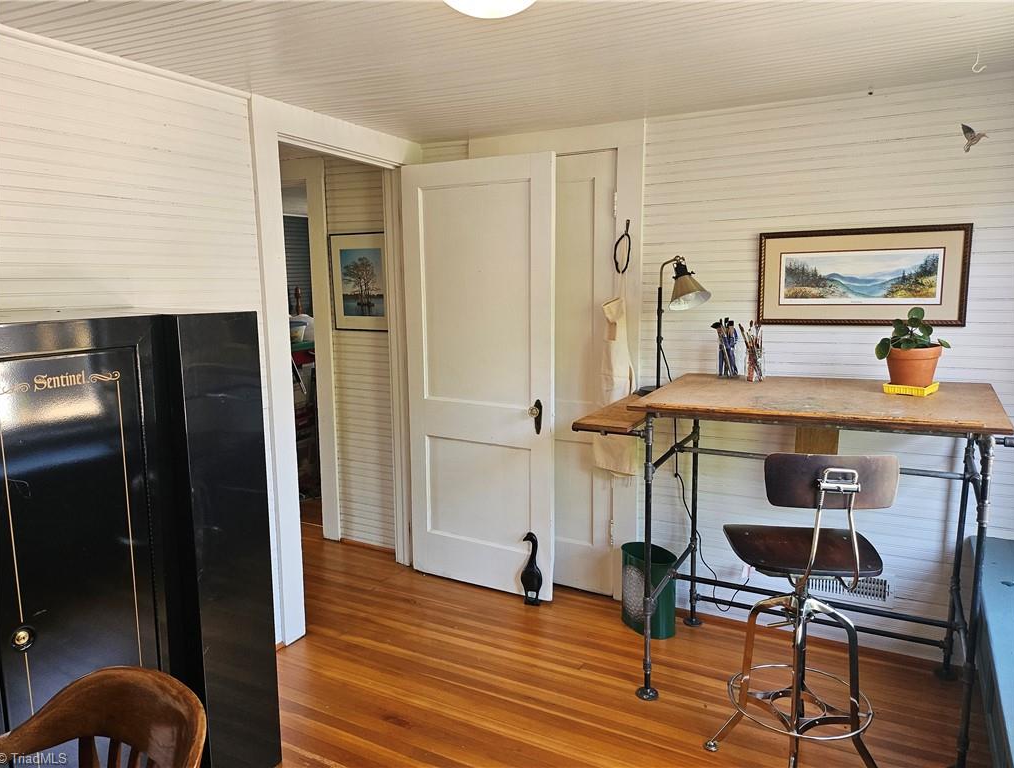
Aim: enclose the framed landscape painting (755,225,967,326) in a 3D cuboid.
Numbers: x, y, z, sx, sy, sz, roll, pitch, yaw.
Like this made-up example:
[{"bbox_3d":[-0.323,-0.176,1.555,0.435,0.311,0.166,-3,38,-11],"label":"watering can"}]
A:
[{"bbox_3d":[1.312,-0.396,2.656,0.704,0.357,0.026,4,10,28],"label":"framed landscape painting"}]

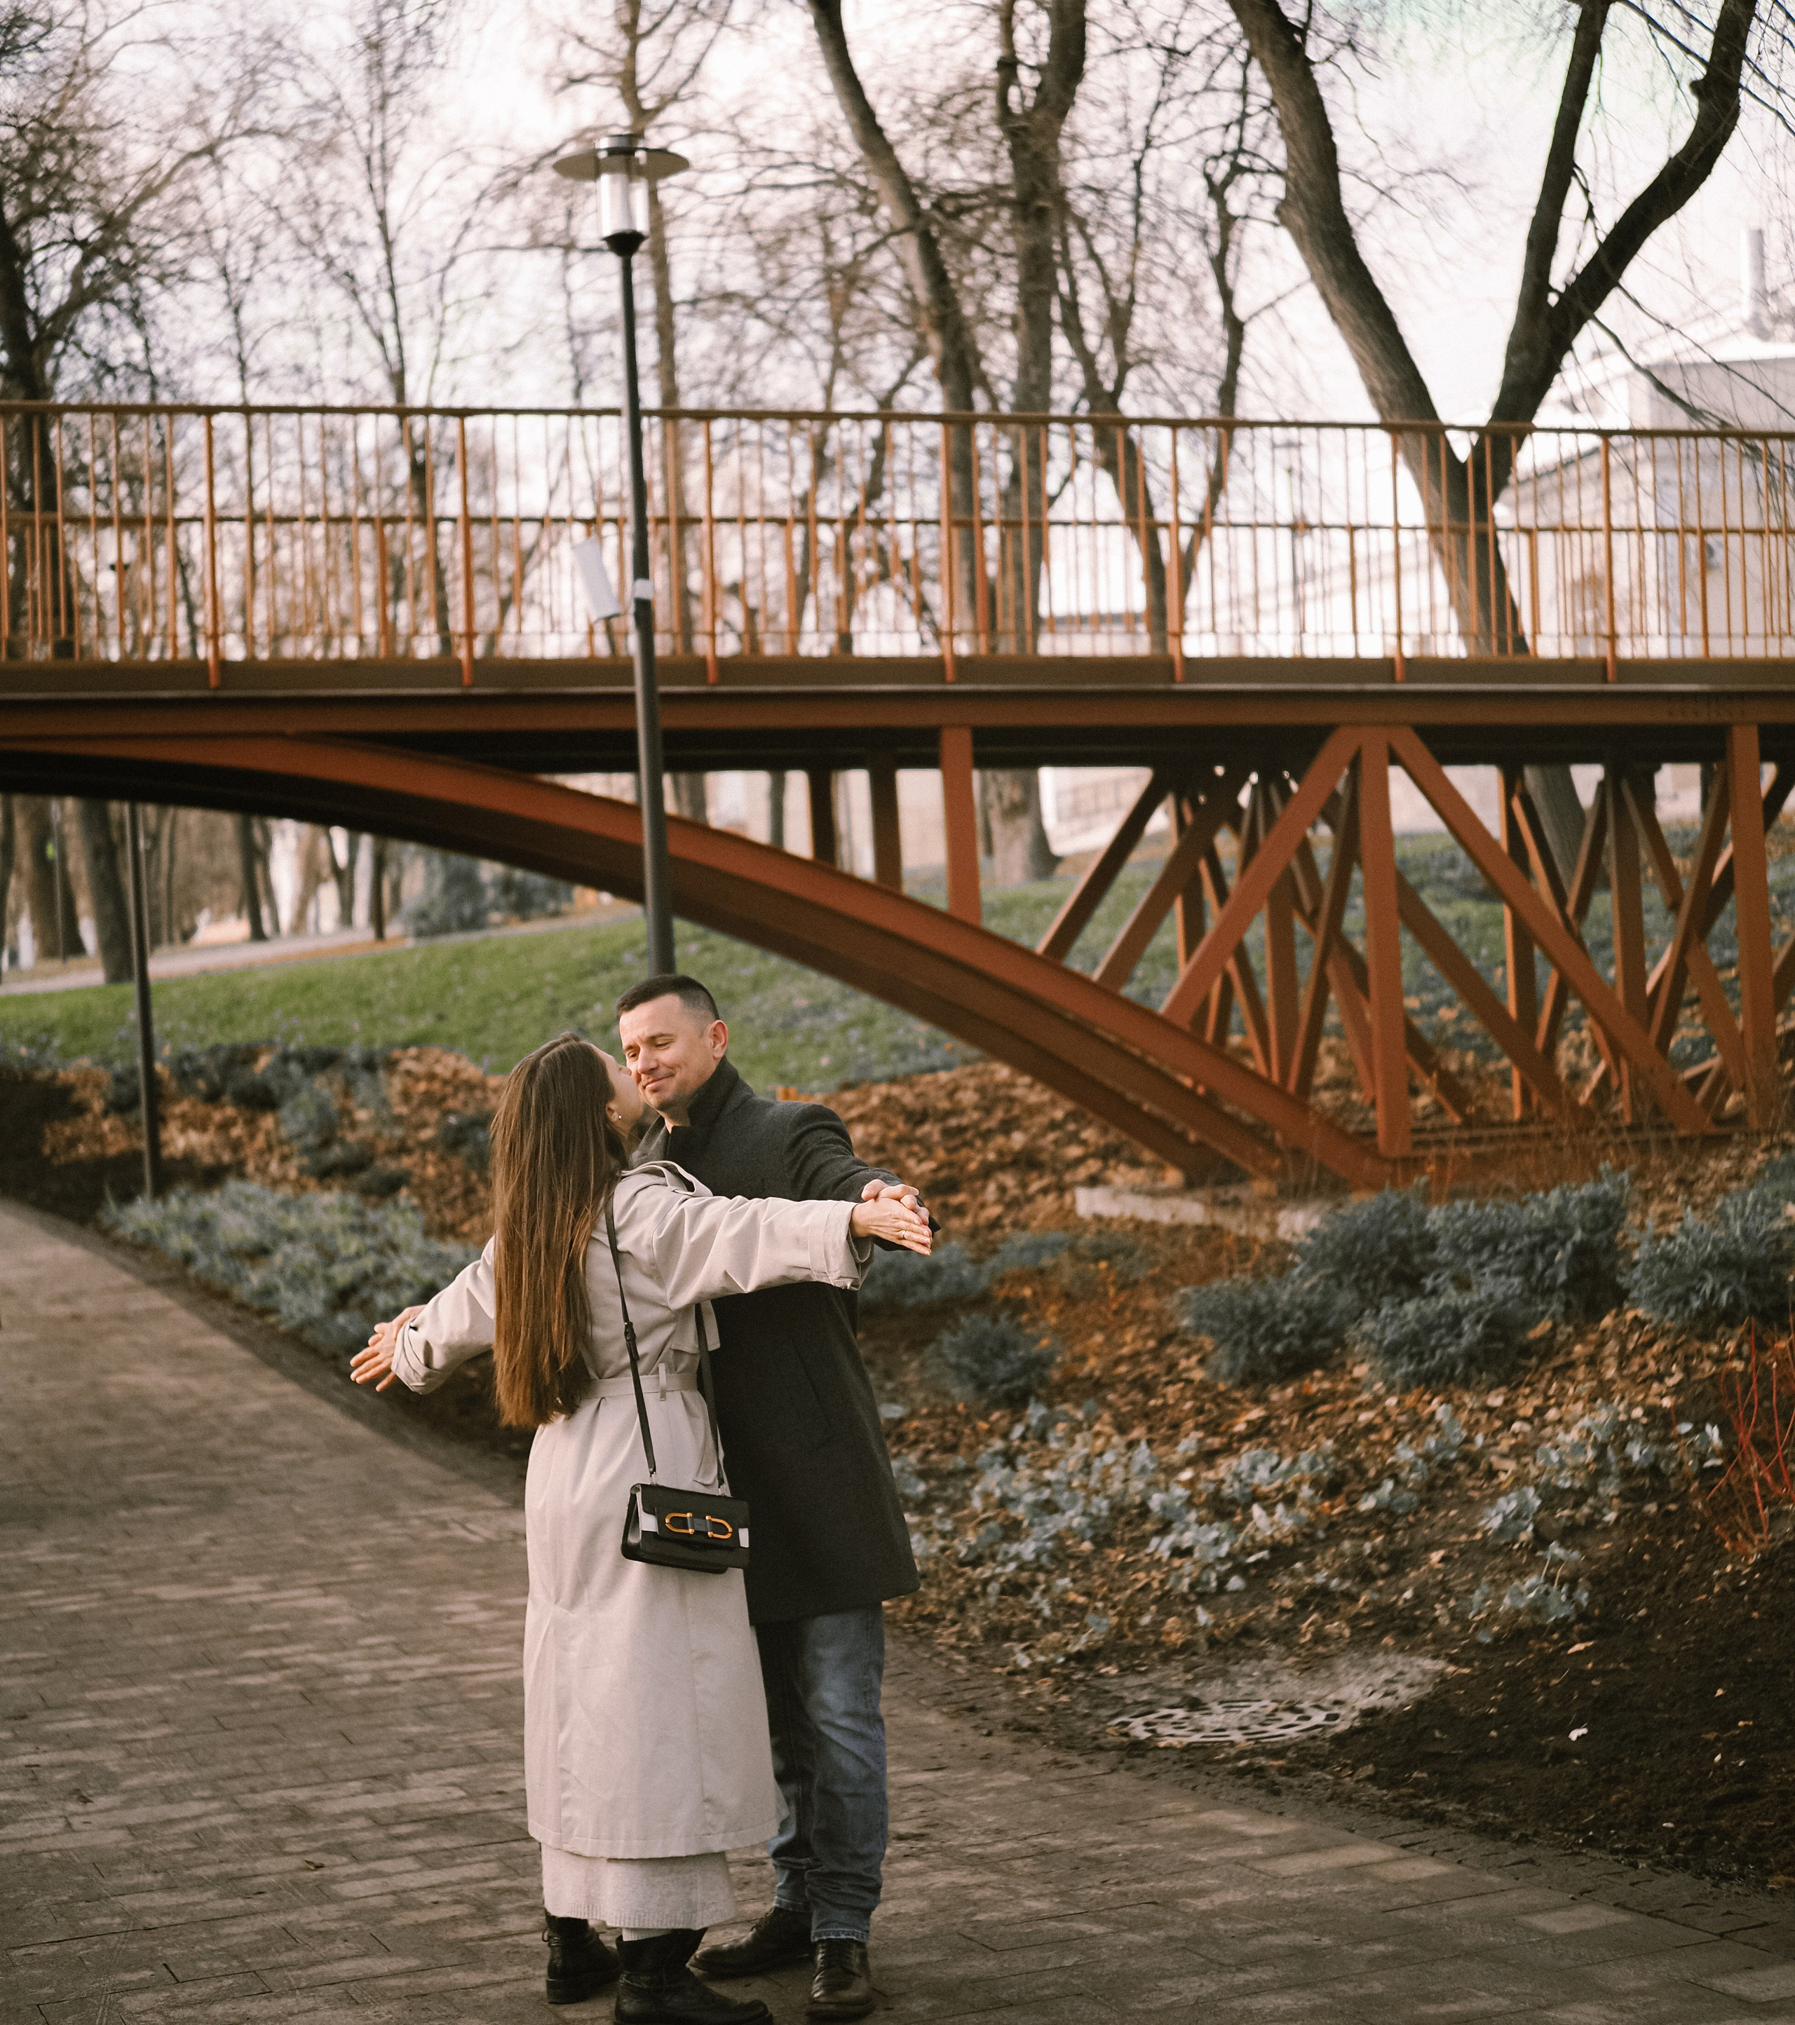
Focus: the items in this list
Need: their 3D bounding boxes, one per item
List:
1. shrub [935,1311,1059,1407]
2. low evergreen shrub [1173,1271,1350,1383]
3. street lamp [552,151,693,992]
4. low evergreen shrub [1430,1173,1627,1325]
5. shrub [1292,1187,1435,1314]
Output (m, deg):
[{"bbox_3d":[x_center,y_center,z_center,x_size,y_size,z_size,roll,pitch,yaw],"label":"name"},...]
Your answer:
[{"bbox_3d":[0.364,1.274,12.700,0.460,0.360,0.430,-3,-1,1],"label":"shrub"},{"bbox_3d":[1.339,1.155,12.600,0.620,0.410,0.560,-3,-1,6],"label":"low evergreen shrub"},{"bbox_3d":[-0.940,-0.771,13.470,0.530,5.370,0.530,-3,-1,-4],"label":"street lamp"},{"bbox_3d":[2.428,0.910,13.300,0.750,0.570,0.660,-3,-2,10],"label":"low evergreen shrub"},{"bbox_3d":[1.843,0.956,13.600,0.580,0.510,0.560,-3,-2,7],"label":"shrub"}]

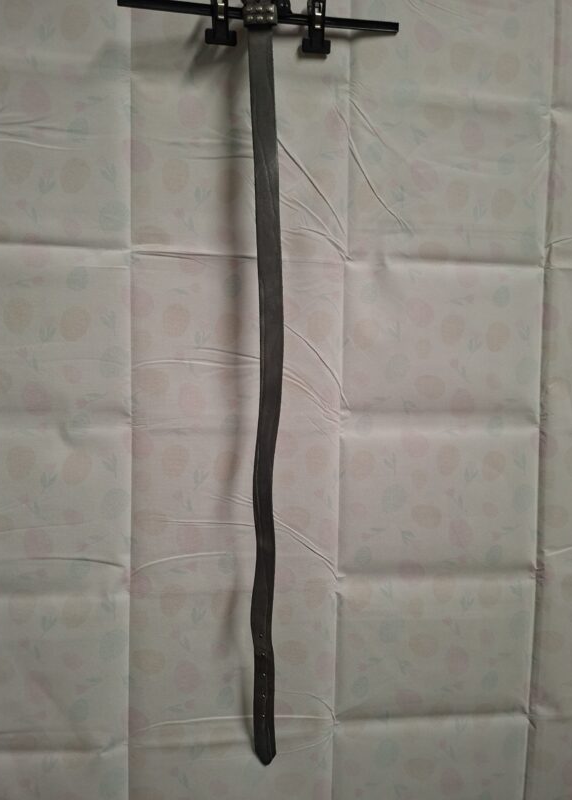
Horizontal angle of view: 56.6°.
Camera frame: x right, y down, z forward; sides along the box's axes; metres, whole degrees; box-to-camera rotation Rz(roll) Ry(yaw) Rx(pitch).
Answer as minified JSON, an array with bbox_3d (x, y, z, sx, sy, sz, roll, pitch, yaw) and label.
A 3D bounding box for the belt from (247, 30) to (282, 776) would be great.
[{"bbox_3d":[-0.025,0.013,0.624,0.042,0.905,0.036,0,3,-7],"label":"belt"}]

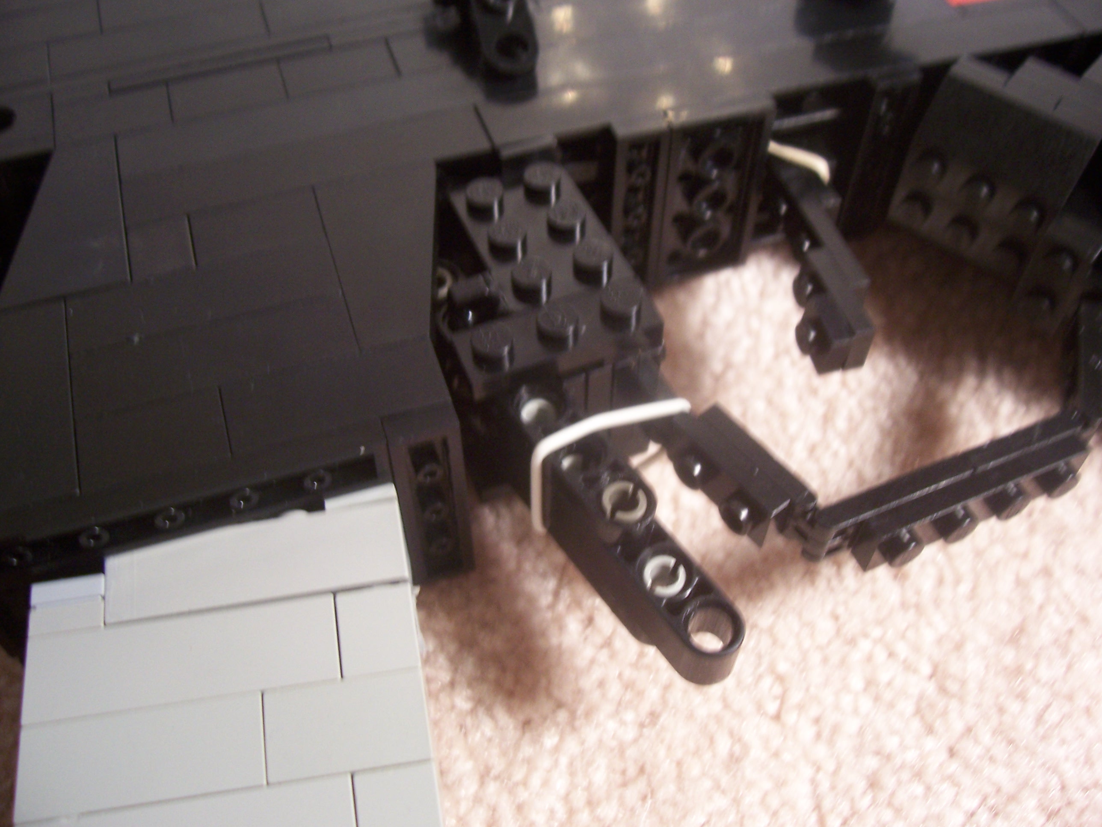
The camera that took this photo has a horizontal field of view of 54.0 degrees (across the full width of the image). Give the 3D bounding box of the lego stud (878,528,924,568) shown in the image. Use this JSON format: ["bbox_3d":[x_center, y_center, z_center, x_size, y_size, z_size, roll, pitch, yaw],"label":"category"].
[{"bbox_3d":[0.043,0.017,0.133,0.005,0.005,0.002,-20,56,-13],"label":"lego stud"}]

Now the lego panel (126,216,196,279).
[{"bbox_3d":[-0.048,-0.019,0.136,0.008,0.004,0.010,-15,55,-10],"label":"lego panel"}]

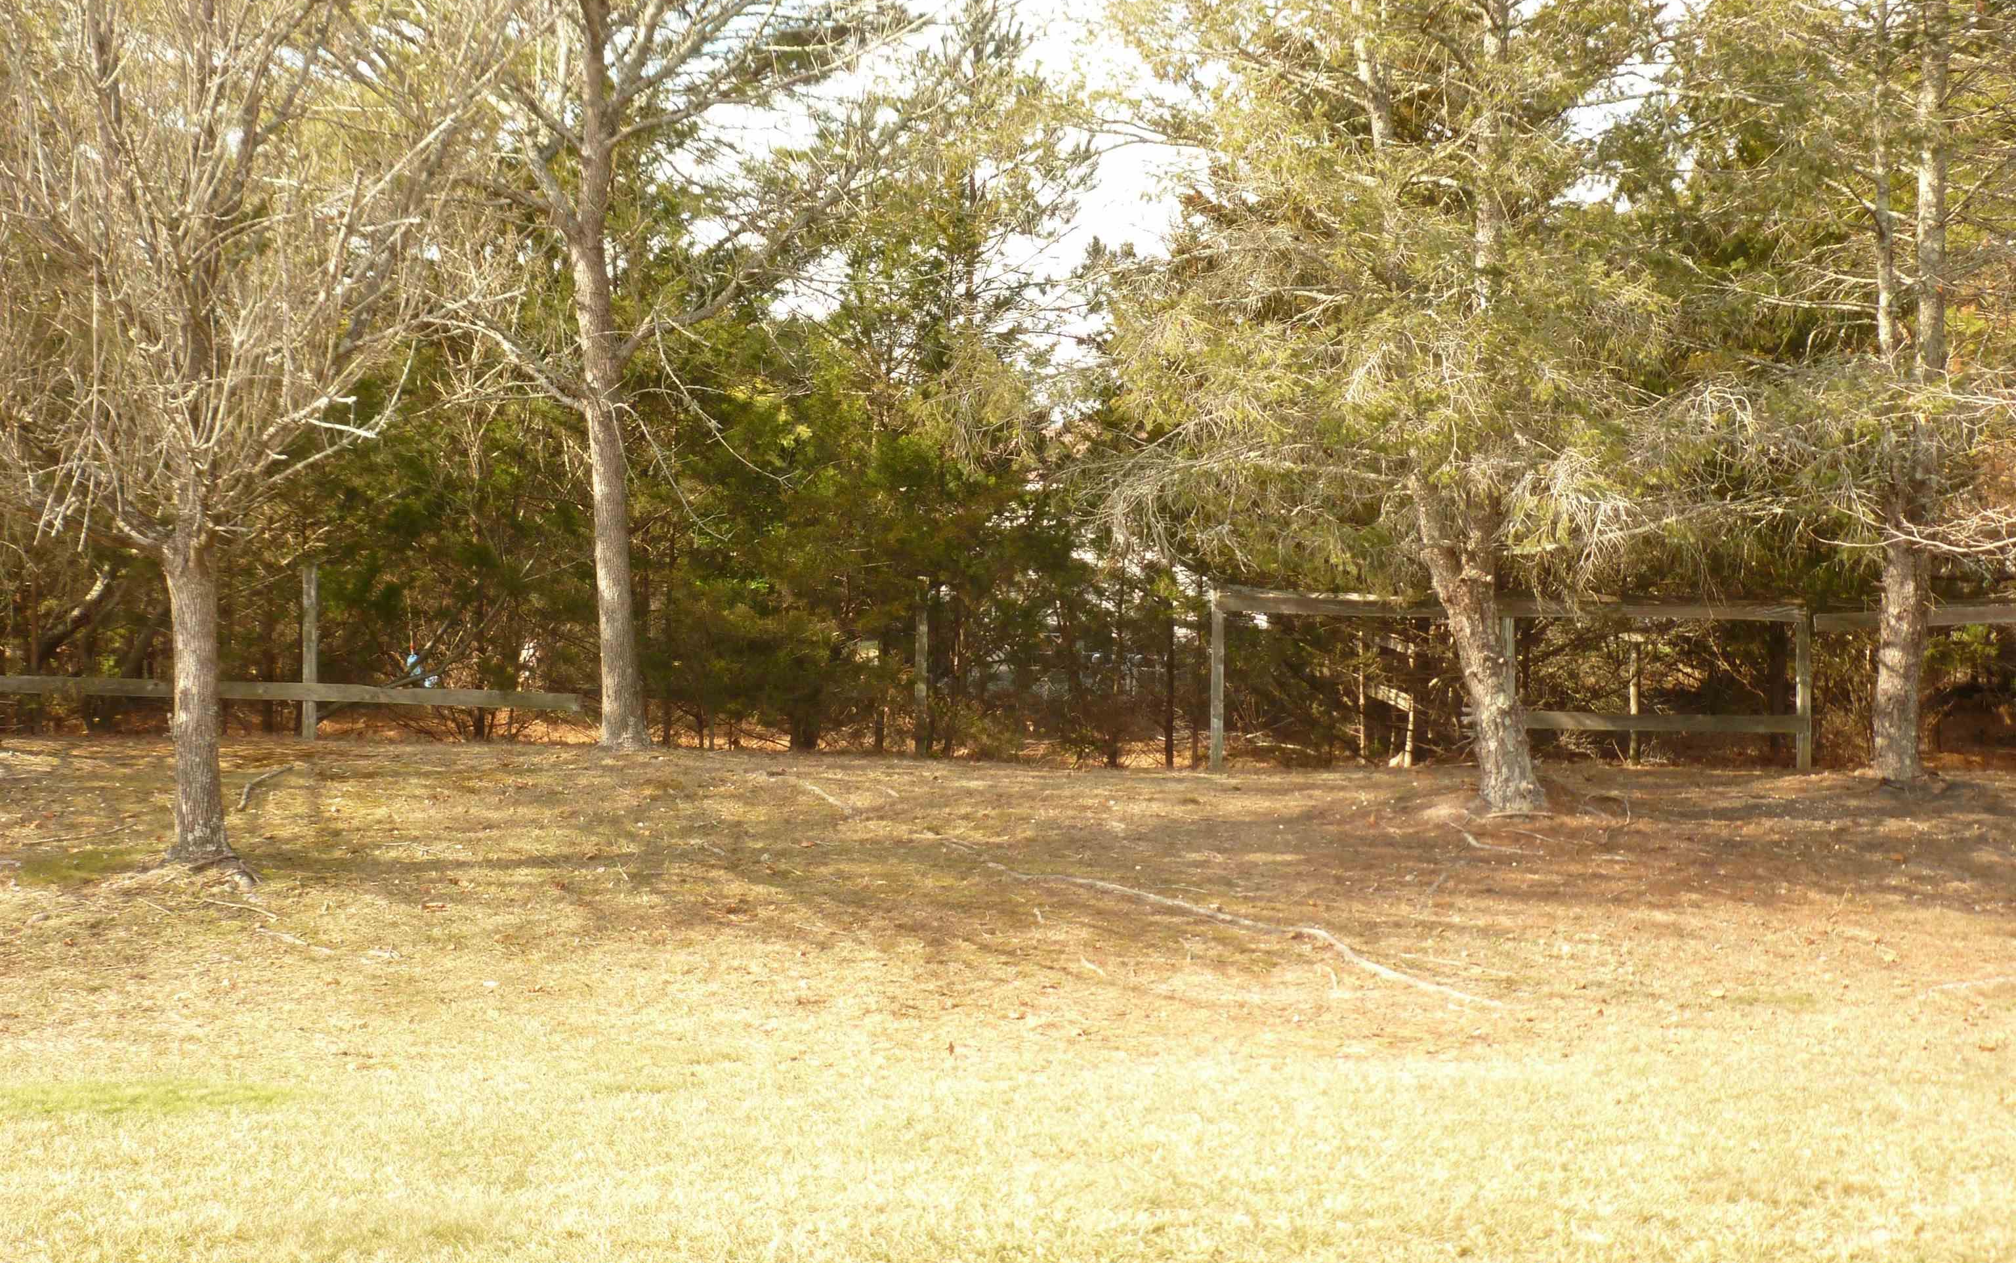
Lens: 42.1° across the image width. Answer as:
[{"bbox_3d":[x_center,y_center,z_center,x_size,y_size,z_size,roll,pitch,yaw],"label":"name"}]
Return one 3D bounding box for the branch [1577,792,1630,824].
[{"bbox_3d":[4.140,1.230,18.200,0.370,0.160,0.500,0,1,0],"label":"branch"}]

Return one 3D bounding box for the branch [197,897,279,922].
[{"bbox_3d":[-3.673,1.327,12.500,0.723,0.040,0.070,0,1,44],"label":"branch"}]

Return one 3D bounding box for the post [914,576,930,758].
[{"bbox_3d":[-0.698,0.291,21.300,0.100,1.478,0.100,0,1,-3],"label":"post"}]

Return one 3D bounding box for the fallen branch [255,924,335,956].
[{"bbox_3d":[-3.214,1.386,11.800,0.100,0.050,0.831,0,1,-38],"label":"fallen branch"}]

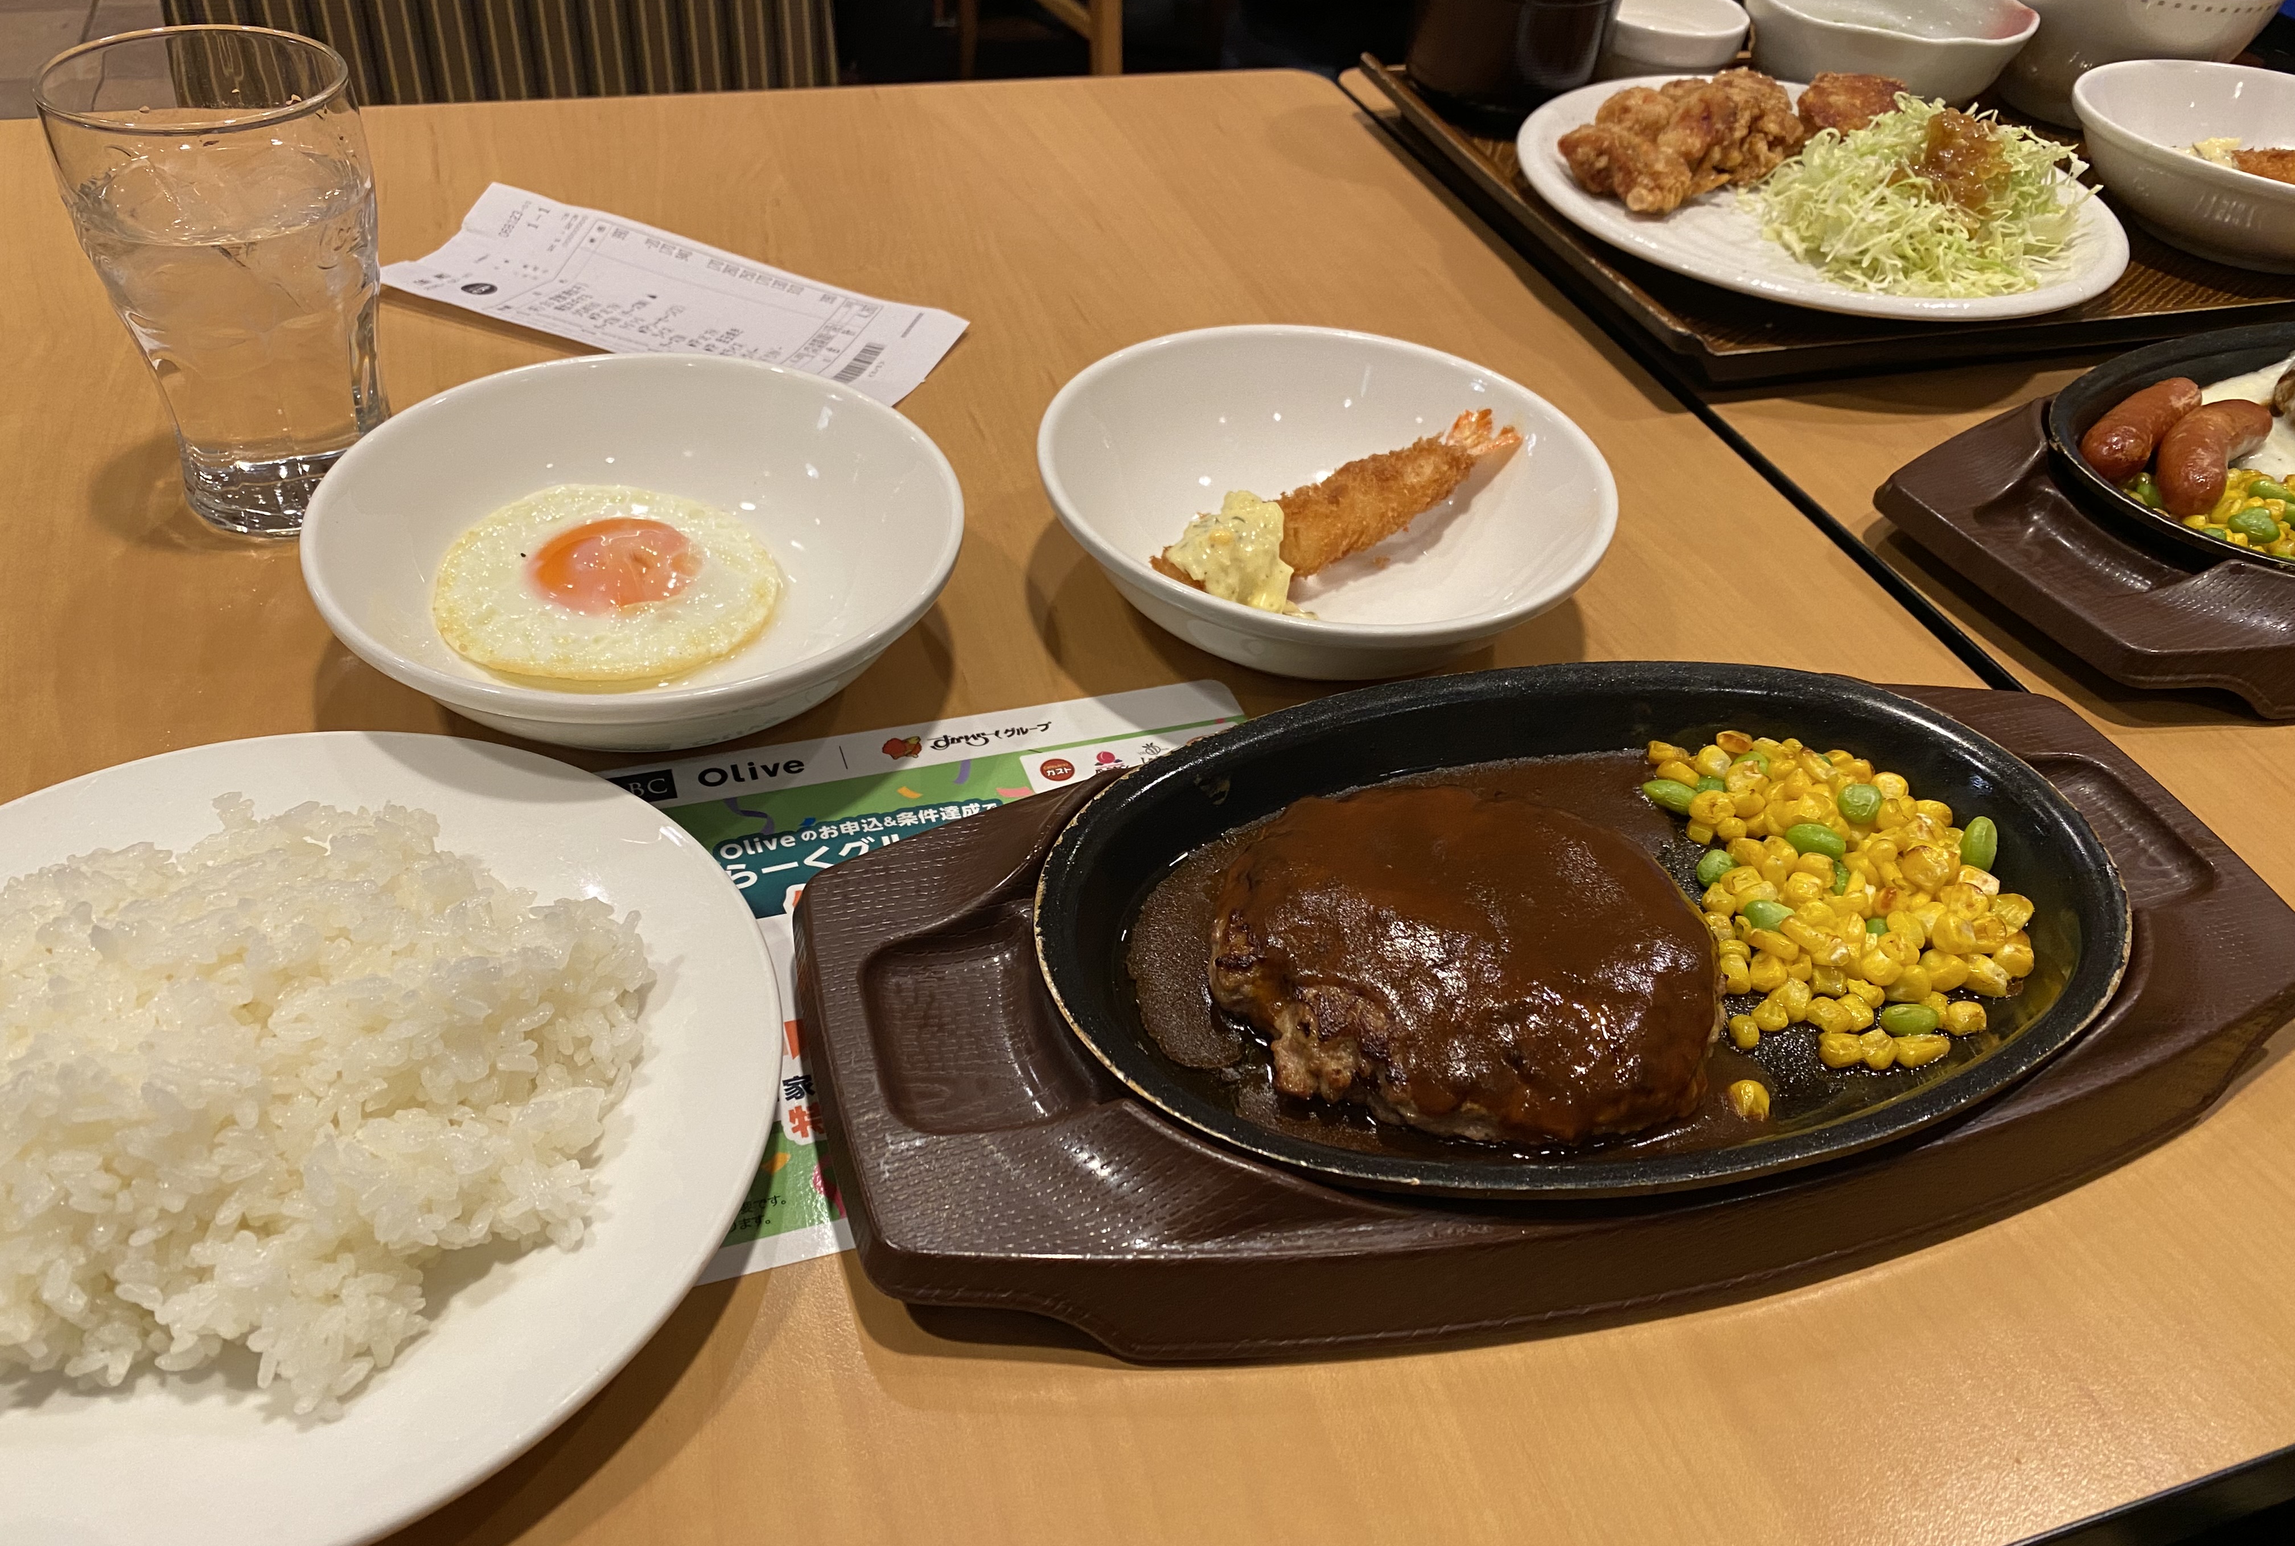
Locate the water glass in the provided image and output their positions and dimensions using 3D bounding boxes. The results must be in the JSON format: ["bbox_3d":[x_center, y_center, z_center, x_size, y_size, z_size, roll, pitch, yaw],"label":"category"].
[{"bbox_3d":[-0.244,-0.131,0.473,0.072,0.117,0.072,-9,43,-17],"label":"water glass"}]

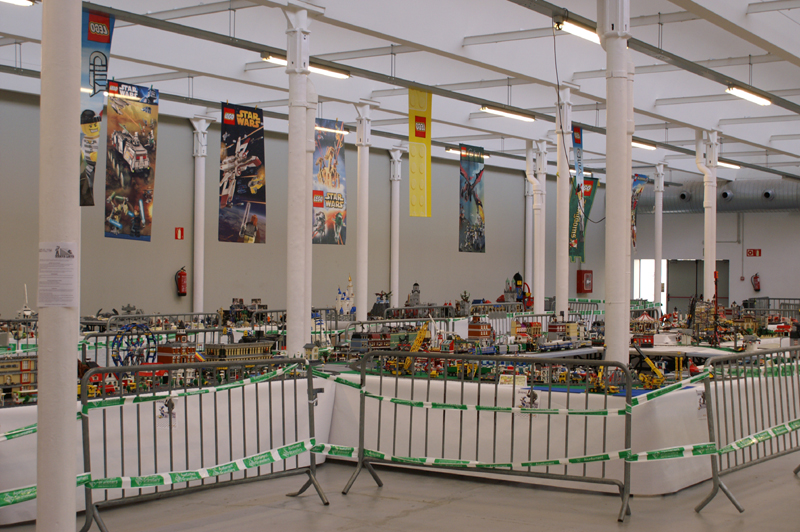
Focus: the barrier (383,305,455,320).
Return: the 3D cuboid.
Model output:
[{"bbox_3d":[0.371,1.277,20.398,0.450,1.100,2.100,0,0,34],"label":"barrier"}]

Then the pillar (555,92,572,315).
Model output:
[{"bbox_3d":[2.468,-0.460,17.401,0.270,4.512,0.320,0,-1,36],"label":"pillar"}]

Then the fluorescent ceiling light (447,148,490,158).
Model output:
[{"bbox_3d":[1.323,-2.185,22.500,0.140,0.100,1.530,0,0,35],"label":"fluorescent ceiling light"}]

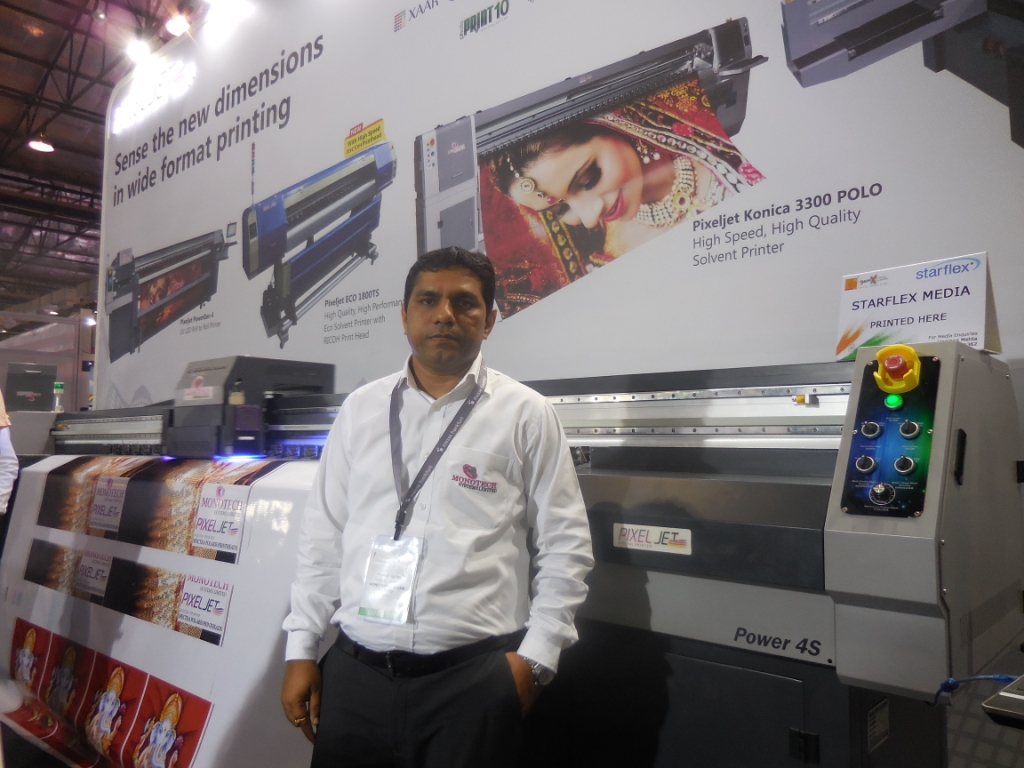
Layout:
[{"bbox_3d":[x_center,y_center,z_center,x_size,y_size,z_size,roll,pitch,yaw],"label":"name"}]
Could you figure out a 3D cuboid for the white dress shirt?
[{"bbox_3d":[-0.143,0.246,1.440,0.590,0.600,0.290,-1,-4,14],"label":"white dress shirt"}]

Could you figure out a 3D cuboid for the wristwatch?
[{"bbox_3d":[0.047,0.534,1.385,0.055,0.042,0.065,14,-20,36],"label":"wristwatch"}]

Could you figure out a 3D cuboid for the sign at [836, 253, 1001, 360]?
[{"bbox_3d":[0.875,-0.159,1.615,0.111,0.204,0.297,4,-5,-42],"label":"sign"}]

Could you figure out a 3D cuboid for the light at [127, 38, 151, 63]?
[{"bbox_3d":[-2.702,-2.413,5.350,0.160,0.130,0.120,-3,-5,41],"label":"light"}]

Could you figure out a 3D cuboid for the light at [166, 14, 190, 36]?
[{"bbox_3d":[-2.255,-2.424,5.000,0.160,0.130,0.120,-3,-5,41],"label":"light"}]

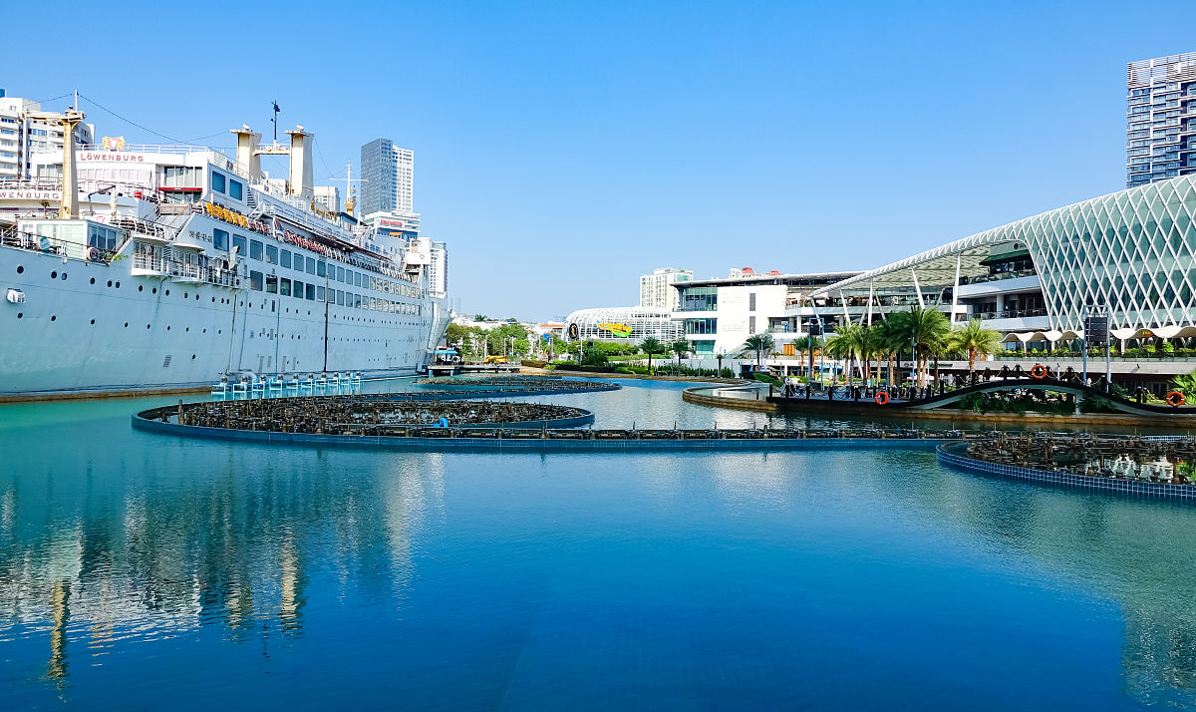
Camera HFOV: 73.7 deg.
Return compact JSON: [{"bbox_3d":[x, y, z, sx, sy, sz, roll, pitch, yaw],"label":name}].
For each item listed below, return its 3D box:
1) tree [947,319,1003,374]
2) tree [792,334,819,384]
[{"bbox_3d":[28.375,-0.113,59.989,4.200,5.400,4.200,0,0,0],"label":"tree"},{"bbox_3d":[26.047,0.412,99.988,3.700,6.200,3.700,0,0,0],"label":"tree"}]

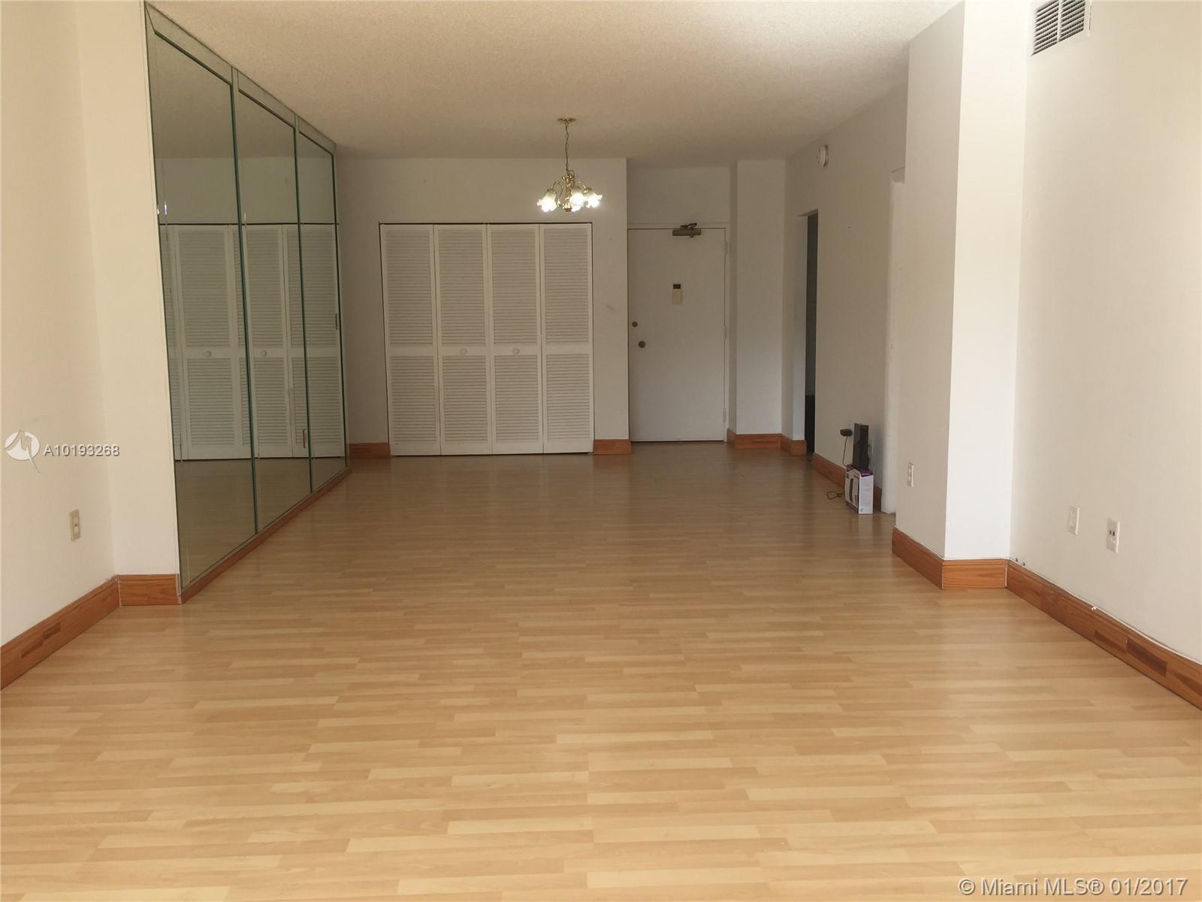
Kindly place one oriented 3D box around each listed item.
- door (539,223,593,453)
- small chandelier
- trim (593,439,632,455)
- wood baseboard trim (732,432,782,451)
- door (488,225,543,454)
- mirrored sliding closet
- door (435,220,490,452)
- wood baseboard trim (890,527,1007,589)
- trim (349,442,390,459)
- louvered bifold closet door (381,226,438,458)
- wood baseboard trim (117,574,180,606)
[{"bbox_3d":[-0.295,-0.986,8.935,0.454,2.018,0.035,-1,8,-2],"label":"door"},{"bbox_3d":[-0.223,-1.967,6.960,0.456,0.620,0.450,-1,8,-2],"label":"small chandelier"},{"bbox_3d":[0.108,-0.034,9.058,0.333,0.138,0.020,-1,8,-2],"label":"trim"},{"bbox_3d":[1.453,-0.085,9.315,0.435,0.138,0.020,-1,8,-2],"label":"wood baseboard trim"},{"bbox_3d":[-0.753,-0.978,8.917,0.454,2.018,0.035,-1,8,-2],"label":"door"},{"bbox_3d":[-1.998,-0.878,6.187,0.055,2.522,3.658,-1,8,-2],"label":"mirrored sliding closet"},{"bbox_3d":[-1.210,-0.971,8.899,0.454,2.018,0.035,-1,8,-2],"label":"door"},{"bbox_3d":[1.719,0.522,5.004,0.302,0.138,0.687,-1,8,-2],"label":"wood baseboard trim"},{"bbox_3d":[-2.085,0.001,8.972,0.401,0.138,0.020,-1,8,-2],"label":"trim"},{"bbox_3d":[-1.667,-0.964,8.881,0.454,2.018,0.035,-1,8,-2],"label":"louvered bifold closet door"},{"bbox_3d":[-2.032,0.625,4.559,0.277,0.138,0.020,-1,8,-2],"label":"wood baseboard trim"}]

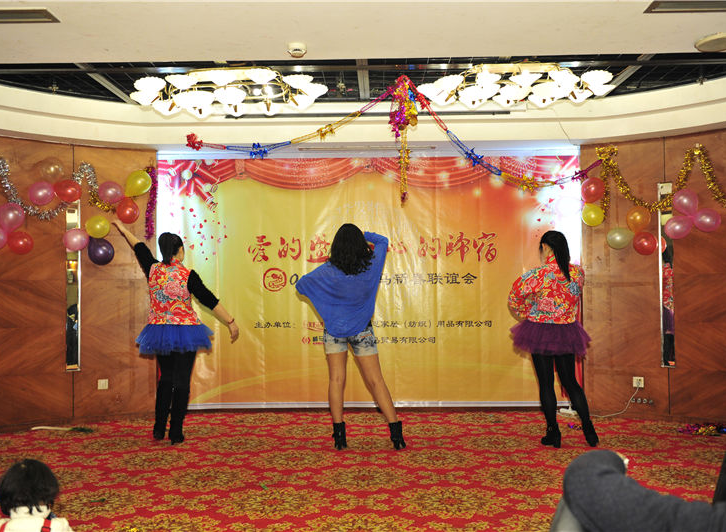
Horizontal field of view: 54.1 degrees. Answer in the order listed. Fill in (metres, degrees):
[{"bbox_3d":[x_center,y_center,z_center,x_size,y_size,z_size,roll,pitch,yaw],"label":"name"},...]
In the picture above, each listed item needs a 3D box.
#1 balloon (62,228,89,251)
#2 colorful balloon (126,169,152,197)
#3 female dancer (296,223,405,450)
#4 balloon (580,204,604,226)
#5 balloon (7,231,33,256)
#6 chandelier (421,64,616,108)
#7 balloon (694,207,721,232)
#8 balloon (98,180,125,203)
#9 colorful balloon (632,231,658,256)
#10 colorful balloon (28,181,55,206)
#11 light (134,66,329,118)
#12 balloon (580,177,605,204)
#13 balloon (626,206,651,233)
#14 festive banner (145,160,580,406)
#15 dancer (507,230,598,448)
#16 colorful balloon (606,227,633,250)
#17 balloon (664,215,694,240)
[{"bbox_3d":[-2.495,-0.228,6.192,0.218,0.194,0.204,-1,-2,0],"label":"balloon"},{"bbox_3d":[-2.024,-0.741,6.419,0.230,0.239,0.232,-1,-2,0],"label":"colorful balloon"},{"bbox_3d":[-0.092,0.515,5.238,0.790,1.635,0.420,-1,-2,0],"label":"female dancer"},{"bbox_3d":[2.060,-0.459,6.356,0.197,0.213,0.203,-1,-2,0],"label":"balloon"},{"bbox_3d":[-2.803,-0.188,5.816,0.215,0.188,0.202,-1,-2,0],"label":"balloon"},{"bbox_3d":[1.139,-1.353,5.290,1.450,0.250,0.850,-1,-2,0],"label":"chandelier"},{"bbox_3d":[2.857,-0.377,5.882,0.226,0.198,0.212,-1,-2,0],"label":"balloon"},{"bbox_3d":[-2.241,-0.652,6.345,0.228,0.201,0.212,-1,-2,0],"label":"balloon"},{"bbox_3d":[2.439,-0.192,6.133,0.212,0.203,0.207,-1,-2,0],"label":"colorful balloon"},{"bbox_3d":[-2.674,-0.603,5.922,0.215,0.202,0.209,-1,-2,0],"label":"colorful balloon"},{"bbox_3d":[-1.004,-1.305,5.341,1.470,0.270,0.900,-1,-2,2],"label":"light"},{"bbox_3d":[2.064,-0.674,6.361,0.211,0.233,0.219,-1,-2,0],"label":"balloon"},{"bbox_3d":[2.395,-0.399,6.161,0.214,0.234,0.224,-1,-2,0],"label":"balloon"},{"bbox_3d":[0.062,0.144,6.812,4.061,2.430,0.060,-1,-2,2],"label":"festive banner"},{"bbox_3d":[1.411,0.537,5.305,0.610,1.591,0.470,0,-2,-21],"label":"dancer"},{"bbox_3d":[2.260,-0.238,6.224,0.236,0.198,0.217,-1,-2,0],"label":"colorful balloon"},{"bbox_3d":[2.681,-0.324,6.023,0.237,0.203,0.218,-1,-2,0],"label":"balloon"}]

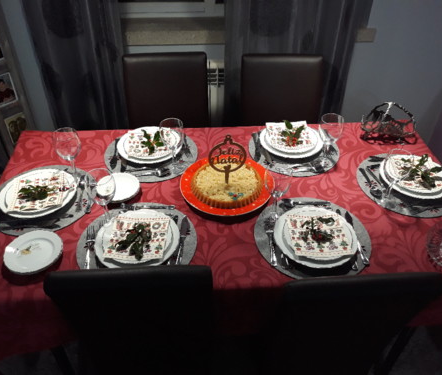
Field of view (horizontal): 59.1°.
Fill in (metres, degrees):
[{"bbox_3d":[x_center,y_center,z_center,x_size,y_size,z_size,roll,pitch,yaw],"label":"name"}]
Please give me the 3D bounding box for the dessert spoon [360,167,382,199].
[{"bbox_3d":[0.554,-0.024,1.458,0.038,0.020,0.175,-2,42,-4],"label":"dessert spoon"}]

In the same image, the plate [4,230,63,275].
[{"bbox_3d":[-0.562,0.197,1.179,0.172,0.021,0.172,-2,42,-4],"label":"plate"}]

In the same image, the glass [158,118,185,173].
[{"bbox_3d":[-0.185,-0.155,1.500,0.090,0.195,0.090,-1,40,-2],"label":"glass"}]

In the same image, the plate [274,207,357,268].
[{"bbox_3d":[0.304,0.162,1.256,0.266,0.028,0.266,0,40,0],"label":"plate"}]

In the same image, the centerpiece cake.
[{"bbox_3d":[0.024,-0.089,1.371,0.265,0.235,0.265,-1,40,-2],"label":"centerpiece cake"}]

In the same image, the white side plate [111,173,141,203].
[{"bbox_3d":[-0.381,0.007,1.435,0.170,0.025,0.170,-1,40,-2],"label":"white side plate"}]

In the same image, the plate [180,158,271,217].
[{"bbox_3d":[0.019,-0.008,1.422,0.338,0.028,0.338,1,42,-1],"label":"plate"}]

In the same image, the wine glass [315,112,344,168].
[{"bbox_3d":[0.415,-0.176,1.490,0.085,0.200,0.085,-2,42,-4],"label":"wine glass"}]

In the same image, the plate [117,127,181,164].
[{"bbox_3d":[-0.296,-0.171,1.641,0.266,0.028,0.266,-1,40,-2],"label":"plate"}]

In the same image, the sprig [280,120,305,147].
[{"bbox_3d":[0.289,-0.216,1.574,0.100,0.045,0.125,-2,42,-4],"label":"sprig"}]

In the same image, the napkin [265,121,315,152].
[{"bbox_3d":[0.284,-0.217,1.602,0.167,0.022,0.167,-2,42,-4],"label":"napkin"}]

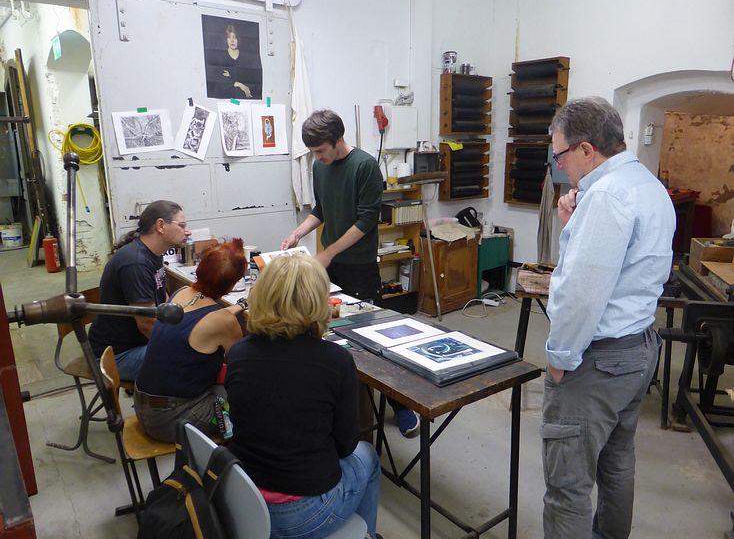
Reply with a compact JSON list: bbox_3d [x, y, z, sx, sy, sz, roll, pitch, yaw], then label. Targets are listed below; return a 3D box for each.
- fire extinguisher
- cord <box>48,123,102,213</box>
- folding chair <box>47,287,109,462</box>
[{"bbox_3d":[-4.148,-0.227,6.972,0.165,0.530,0.165,8,16,36],"label":"fire extinguisher"},{"bbox_3d":[-3.423,-1.190,6.249,0.537,1.074,0.138,-11,17,-37],"label":"cord"},{"bbox_3d":[-1.414,0.554,2.867,0.560,0.810,0.420,3,14,13],"label":"folding chair"}]

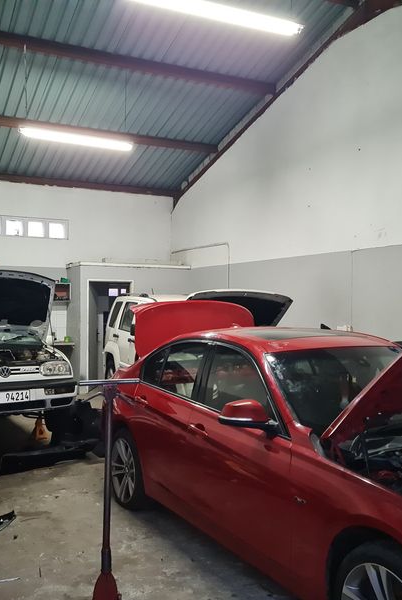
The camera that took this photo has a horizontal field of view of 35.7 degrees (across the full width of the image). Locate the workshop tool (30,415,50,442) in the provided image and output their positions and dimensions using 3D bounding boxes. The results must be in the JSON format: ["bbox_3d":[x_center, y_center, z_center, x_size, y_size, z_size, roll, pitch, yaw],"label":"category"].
[{"bbox_3d":[-1.938,1.523,7.588,0.210,0.320,0.210,1,-1,-26],"label":"workshop tool"}]

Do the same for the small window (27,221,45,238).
[{"bbox_3d":[-3.184,-1.365,12.048,0.340,0.320,0.080,1,-1,-26],"label":"small window"}]

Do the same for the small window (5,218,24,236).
[{"bbox_3d":[-3.544,-1.376,11.872,0.340,0.320,0.080,1,-1,-26],"label":"small window"}]

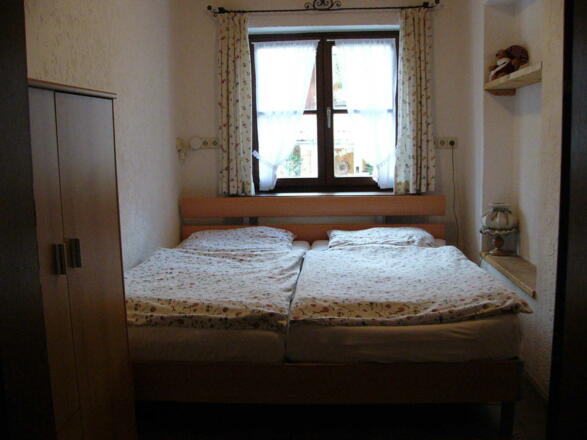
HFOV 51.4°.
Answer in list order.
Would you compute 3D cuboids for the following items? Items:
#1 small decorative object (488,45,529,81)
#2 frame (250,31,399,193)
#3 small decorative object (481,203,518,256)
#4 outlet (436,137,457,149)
[{"bbox_3d":[1.299,-0.941,3.680,0.210,0.215,0.210,-6,9,-29],"label":"small decorative object"},{"bbox_3d":[0.235,-0.801,4.560,1.090,1.175,0.100,-1,8,4],"label":"frame"},{"bbox_3d":[1.293,0.058,3.830,0.235,0.325,0.235,-1,8,4],"label":"small decorative object"},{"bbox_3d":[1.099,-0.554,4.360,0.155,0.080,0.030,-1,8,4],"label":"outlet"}]

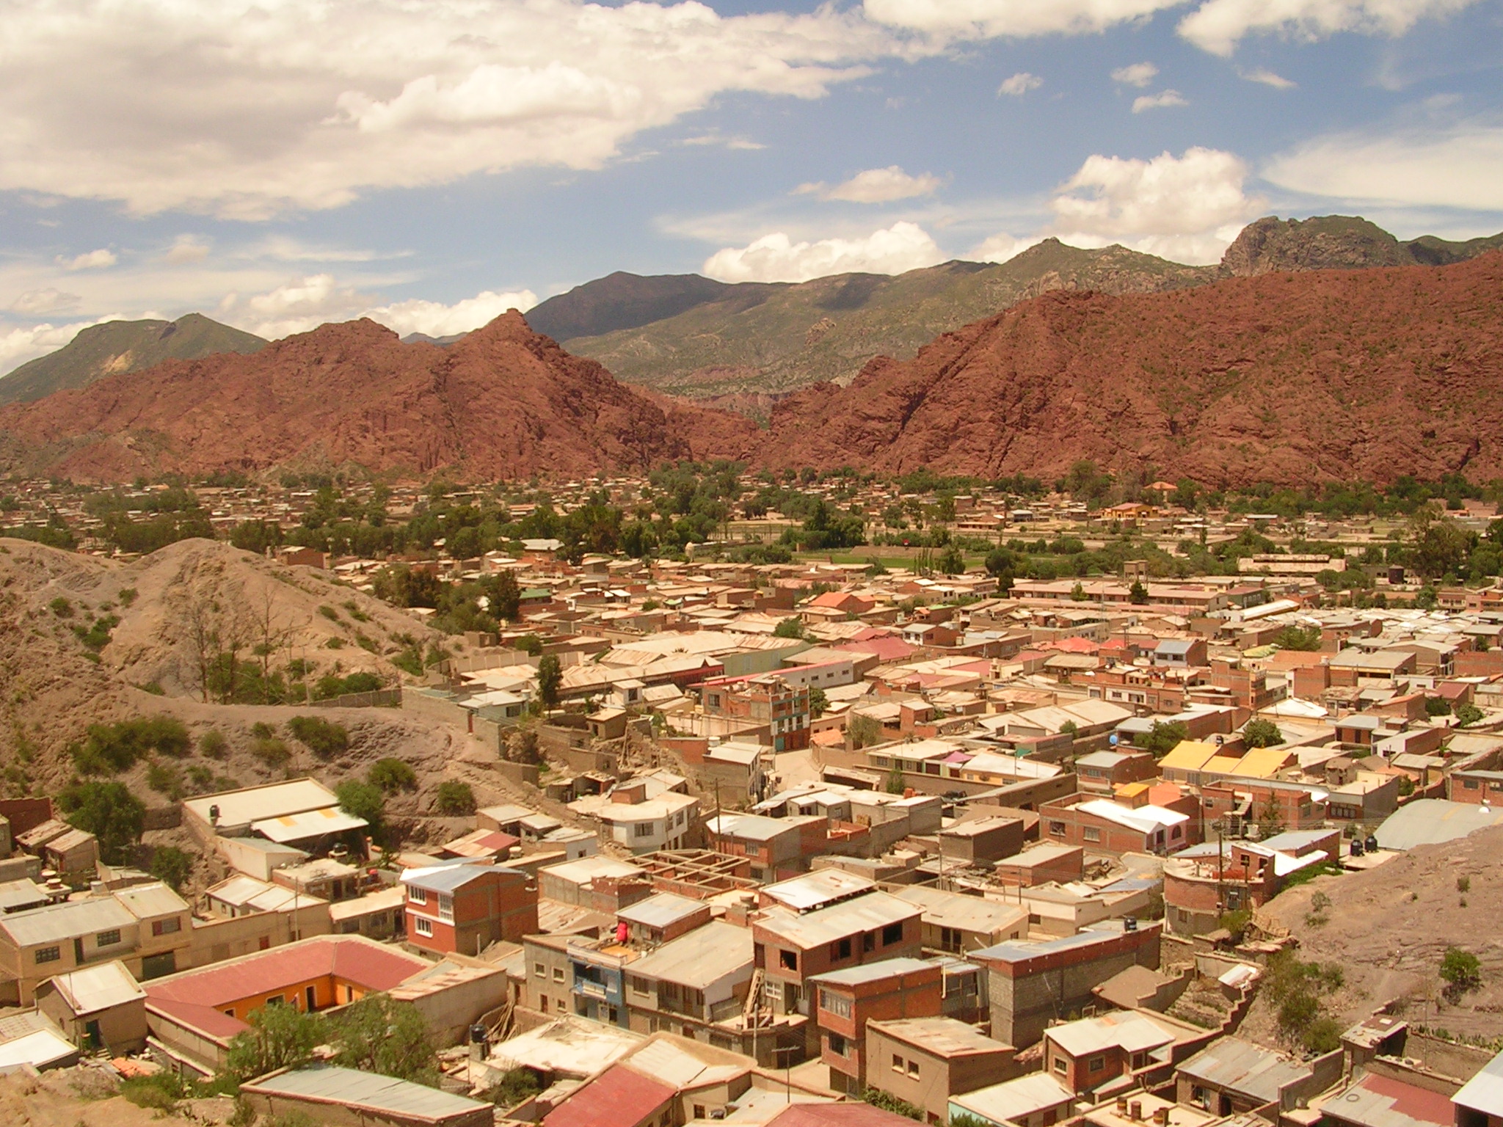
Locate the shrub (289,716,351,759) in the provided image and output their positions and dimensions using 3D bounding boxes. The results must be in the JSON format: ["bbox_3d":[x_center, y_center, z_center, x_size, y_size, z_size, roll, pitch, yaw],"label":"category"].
[{"bbox_3d":[-55.720,22.420,212.160,7.600,4.800,5.500,-1,6,0],"label":"shrub"}]

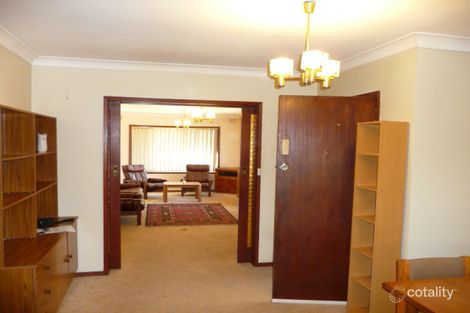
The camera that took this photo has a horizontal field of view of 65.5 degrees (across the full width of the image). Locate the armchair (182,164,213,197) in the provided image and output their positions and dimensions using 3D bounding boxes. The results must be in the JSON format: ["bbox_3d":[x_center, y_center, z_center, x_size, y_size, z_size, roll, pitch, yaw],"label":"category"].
[{"bbox_3d":[-1.075,0.674,10.459,0.800,0.850,0.780,1,3,-2],"label":"armchair"}]

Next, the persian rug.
[{"bbox_3d":[-0.976,1.214,7.863,1.750,0.015,2.170,0,3,-12],"label":"persian rug"}]

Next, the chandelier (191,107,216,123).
[{"bbox_3d":[-0.608,-0.912,7.048,0.460,0.520,0.460,0,3,-12],"label":"chandelier"}]

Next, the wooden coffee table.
[{"bbox_3d":[-1.356,0.922,9.497,0.940,0.435,0.540,1,3,-8],"label":"wooden coffee table"}]

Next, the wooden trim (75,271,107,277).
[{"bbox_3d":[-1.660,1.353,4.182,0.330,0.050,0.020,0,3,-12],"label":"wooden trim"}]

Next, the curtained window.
[{"bbox_3d":[-1.728,-0.174,10.755,2.620,1.380,0.120,0,3,-12],"label":"curtained window"}]

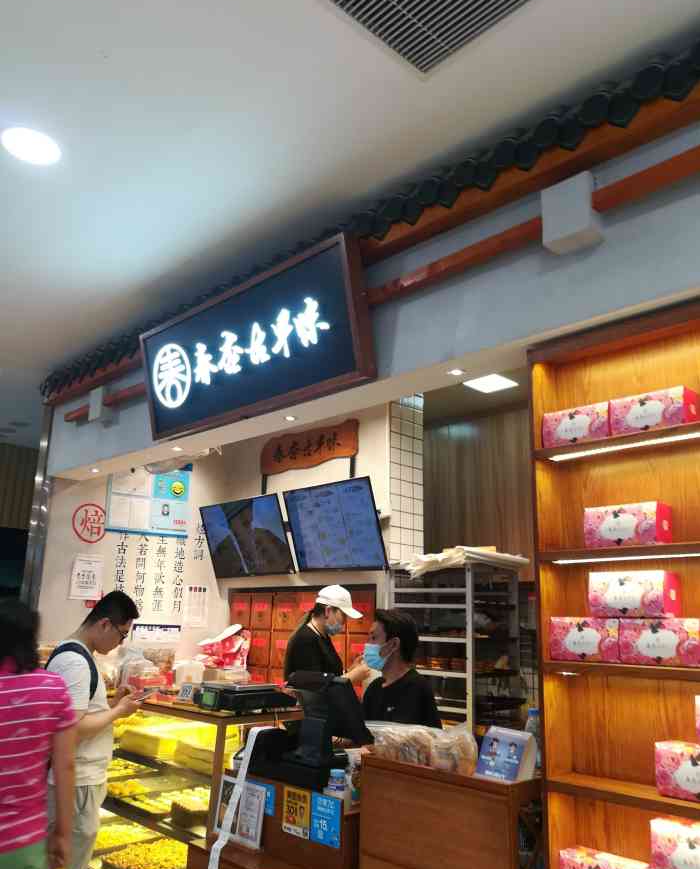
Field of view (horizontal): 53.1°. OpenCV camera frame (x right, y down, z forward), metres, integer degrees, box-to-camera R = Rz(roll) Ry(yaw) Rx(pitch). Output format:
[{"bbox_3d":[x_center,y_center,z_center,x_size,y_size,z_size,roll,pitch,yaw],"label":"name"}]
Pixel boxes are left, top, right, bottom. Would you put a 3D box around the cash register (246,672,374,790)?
[{"bbox_3d":[-0.179,1.342,3.249,0.470,0.485,0.400,-13,-20,43],"label":"cash register"}]

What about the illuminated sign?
[{"bbox_3d":[-0.556,-0.411,3.576,1.706,0.626,0.100,-13,-7,43],"label":"illuminated sign"}]

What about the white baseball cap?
[{"bbox_3d":[-0.057,0.863,3.600,0.255,0.150,0.170,13,-11,16],"label":"white baseball cap"}]

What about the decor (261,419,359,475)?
[{"bbox_3d":[-0.331,0.109,5.565,1.137,0.308,0.050,-13,-20,43],"label":"decor"}]

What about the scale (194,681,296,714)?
[{"bbox_3d":[-0.496,1.233,3.323,0.340,0.115,0.340,-13,-20,43],"label":"scale"}]

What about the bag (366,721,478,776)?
[{"bbox_3d":[0.265,1.145,2.595,0.410,0.115,0.190,-13,-20,43],"label":"bag"}]

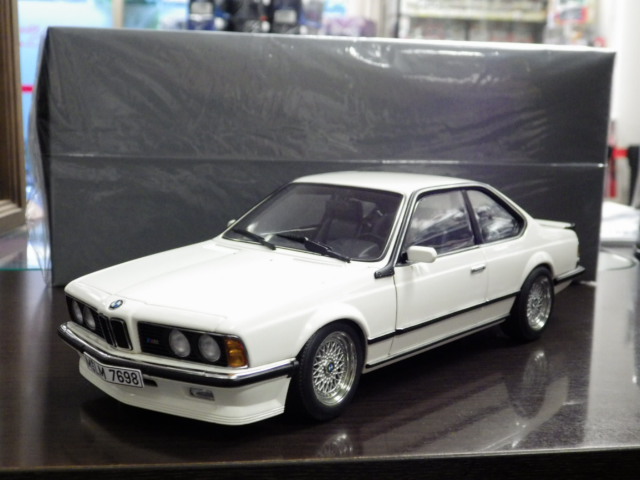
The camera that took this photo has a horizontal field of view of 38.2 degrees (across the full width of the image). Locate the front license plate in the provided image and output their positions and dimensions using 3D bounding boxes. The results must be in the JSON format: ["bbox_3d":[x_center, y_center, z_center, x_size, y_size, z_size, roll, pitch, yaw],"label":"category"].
[{"bbox_3d":[-0.065,0.041,0.287,0.028,0.006,0.004,9,11,38],"label":"front license plate"}]

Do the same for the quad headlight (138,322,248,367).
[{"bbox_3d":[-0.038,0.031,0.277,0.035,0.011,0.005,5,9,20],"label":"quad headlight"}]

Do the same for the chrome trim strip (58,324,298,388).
[{"bbox_3d":[-0.055,0.035,0.298,0.093,0.006,0.038,9,11,38],"label":"chrome trim strip"}]

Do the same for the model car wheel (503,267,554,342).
[{"bbox_3d":[0.094,0.028,0.419,0.011,0.035,0.035,9,11,38],"label":"model car wheel"}]

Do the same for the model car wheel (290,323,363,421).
[{"bbox_3d":[0.001,0.042,0.307,0.011,0.035,0.035,9,11,37],"label":"model car wheel"}]

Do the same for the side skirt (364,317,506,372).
[{"bbox_3d":[0.048,0.038,0.355,0.002,0.002,0.105,9,11,38],"label":"side skirt"}]

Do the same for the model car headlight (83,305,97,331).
[{"bbox_3d":[-0.076,0.026,0.306,0.008,0.008,0.003,9,11,38],"label":"model car headlight"}]

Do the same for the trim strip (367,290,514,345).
[{"bbox_3d":[0.051,0.029,0.356,0.002,0.002,0.112,9,11,38],"label":"trim strip"}]

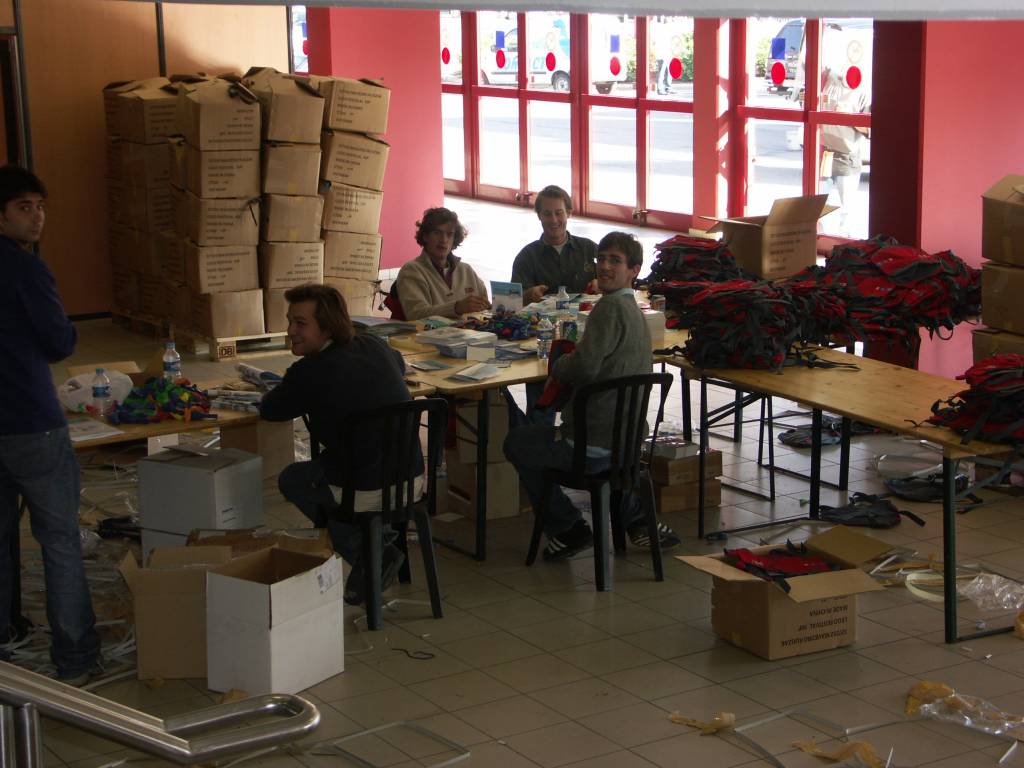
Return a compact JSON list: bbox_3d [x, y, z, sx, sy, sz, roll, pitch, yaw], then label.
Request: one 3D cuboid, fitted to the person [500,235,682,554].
[{"bbox_3d":[0.346,0.070,8.358,0.580,1.340,0.750,-11,16,-41],"label":"person"}]

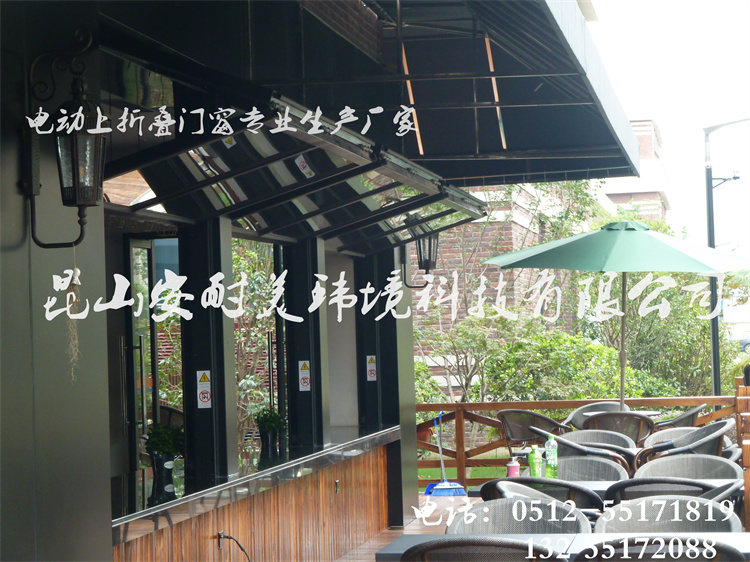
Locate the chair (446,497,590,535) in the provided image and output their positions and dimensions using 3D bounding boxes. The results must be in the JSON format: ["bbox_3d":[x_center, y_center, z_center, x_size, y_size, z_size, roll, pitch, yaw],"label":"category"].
[{"bbox_3d":[0.542,1.262,7.930,0.575,0.820,0.620,-2,-2,4],"label":"chair"}]

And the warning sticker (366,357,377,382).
[{"bbox_3d":[-0.024,0.686,16.257,0.071,0.198,0.004,-2,-2,9],"label":"warning sticker"}]

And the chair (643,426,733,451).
[{"bbox_3d":[2.117,1.408,13.976,0.595,0.820,0.590,-2,-2,9],"label":"chair"}]

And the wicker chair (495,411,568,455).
[{"bbox_3d":[1.358,1.504,17.858,0.575,0.820,0.620,-3,-2,42],"label":"wicker chair"}]

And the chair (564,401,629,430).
[{"bbox_3d":[2.009,1.506,18.593,0.575,0.820,0.620,-2,-2,29],"label":"chair"}]

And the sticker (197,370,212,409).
[{"bbox_3d":[-0.877,0.560,10.694,0.068,0.192,0.004,-2,-2,8],"label":"sticker"}]

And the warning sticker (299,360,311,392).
[{"bbox_3d":[-0.458,0.622,13.556,0.071,0.198,0.004,-2,-2,9],"label":"warning sticker"}]

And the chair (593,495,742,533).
[{"bbox_3d":[1.114,1.246,7.891,0.575,0.820,0.620,-2,-2,6],"label":"chair"}]

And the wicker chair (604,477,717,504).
[{"bbox_3d":[1.344,1.282,9.479,0.575,0.820,0.620,-2,-2,14],"label":"wicker chair"}]

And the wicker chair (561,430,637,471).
[{"bbox_3d":[1.491,1.424,13.908,0.595,0.820,0.590,-2,-2,7],"label":"wicker chair"}]

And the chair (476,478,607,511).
[{"bbox_3d":[0.830,1.340,10.044,0.595,0.820,0.590,-2,-2,18],"label":"chair"}]

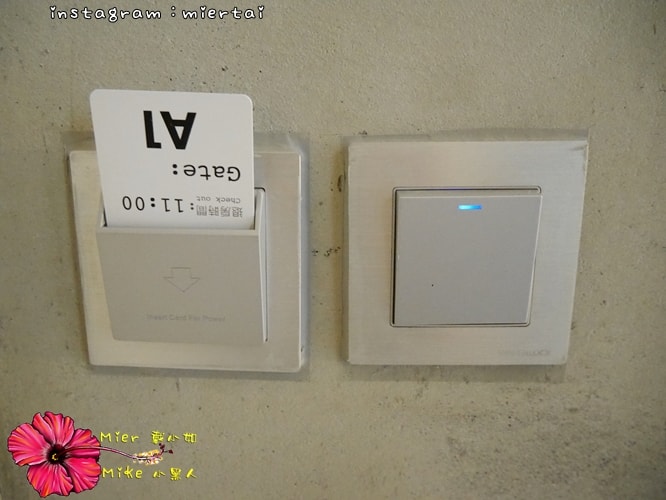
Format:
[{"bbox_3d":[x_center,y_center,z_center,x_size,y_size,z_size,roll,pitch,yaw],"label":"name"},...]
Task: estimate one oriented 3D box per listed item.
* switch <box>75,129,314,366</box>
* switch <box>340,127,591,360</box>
[{"bbox_3d":[-0.056,0.006,0.177,0.086,0.086,0.021,1,11,2],"label":"switch"},{"bbox_3d":[0.049,0.003,0.178,0.086,0.086,0.012,0,11,2],"label":"switch"}]

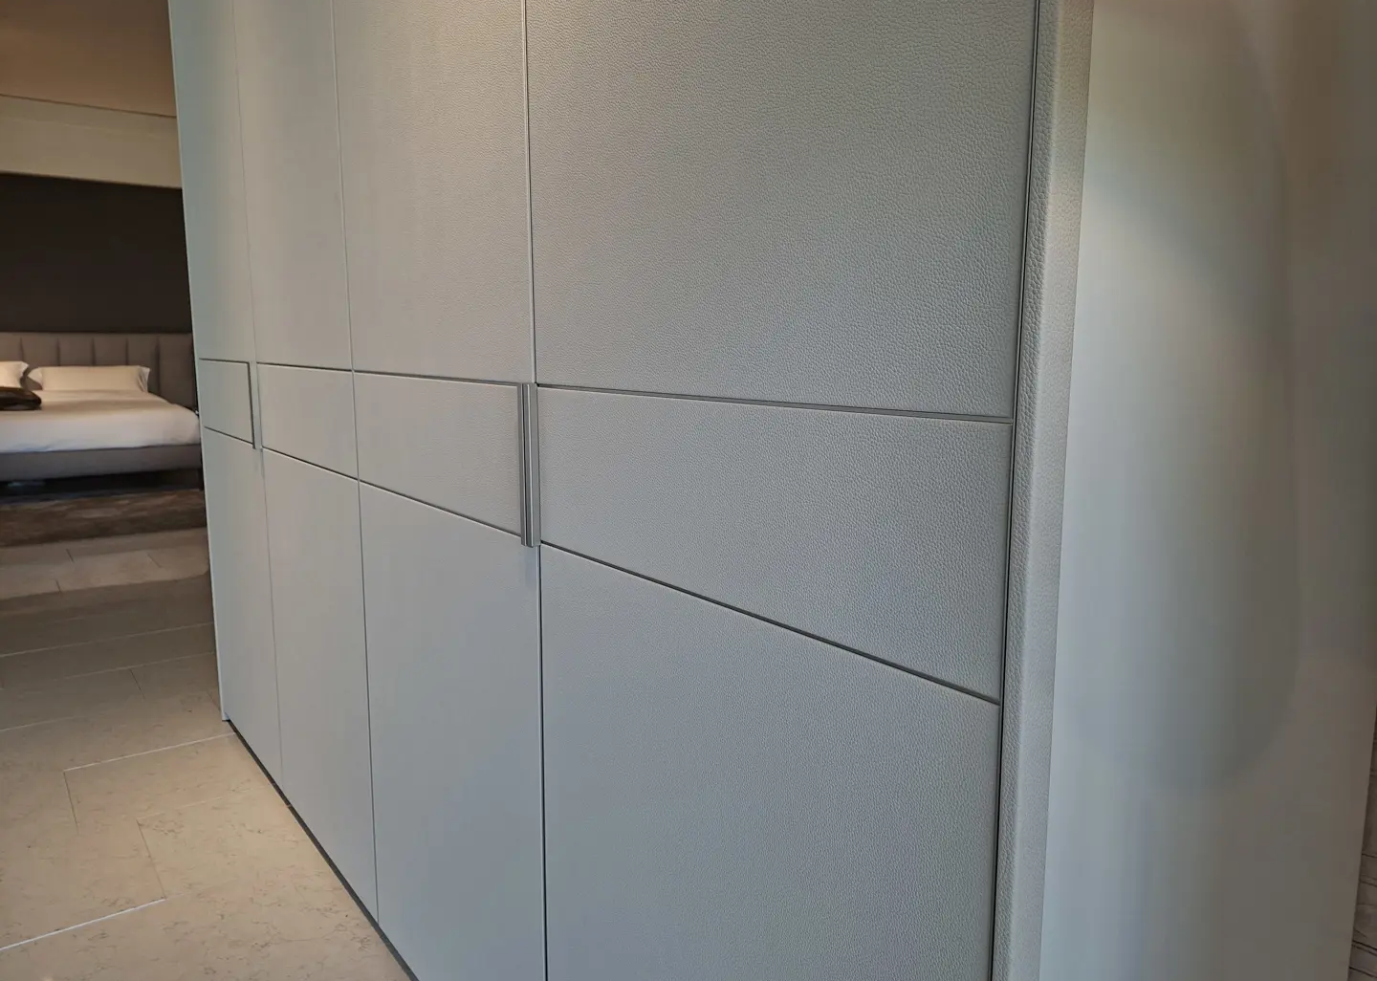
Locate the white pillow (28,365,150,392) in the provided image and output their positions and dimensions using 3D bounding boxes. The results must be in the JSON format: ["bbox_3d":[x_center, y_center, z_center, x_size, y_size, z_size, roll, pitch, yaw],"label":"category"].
[{"bbox_3d":[-5.013,-0.931,7.648,0.840,0.220,0.420,-6,11,-38],"label":"white pillow"}]

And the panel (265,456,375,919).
[{"bbox_3d":[-0.697,0.322,1.744,0.030,0.762,0.599,-6,11,-38],"label":"panel"}]

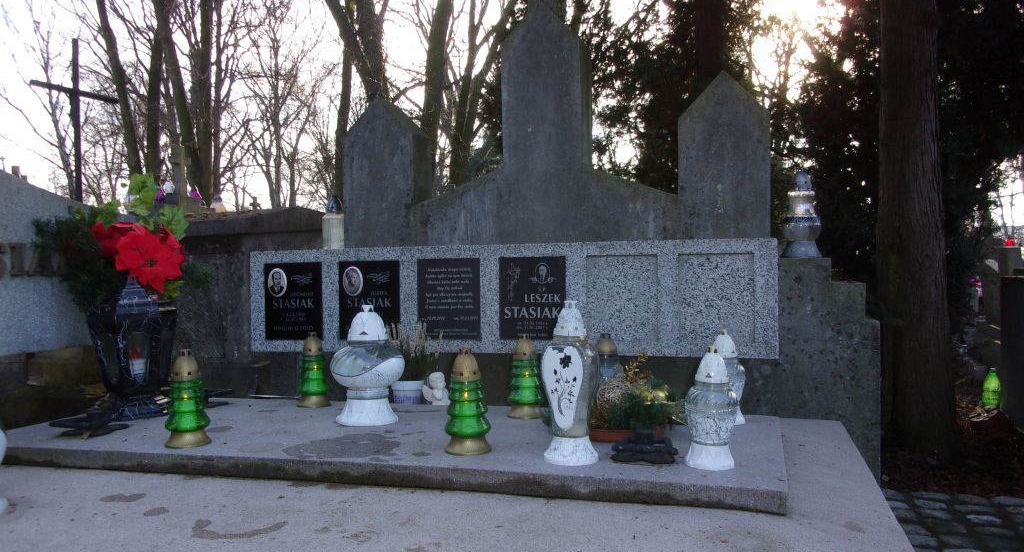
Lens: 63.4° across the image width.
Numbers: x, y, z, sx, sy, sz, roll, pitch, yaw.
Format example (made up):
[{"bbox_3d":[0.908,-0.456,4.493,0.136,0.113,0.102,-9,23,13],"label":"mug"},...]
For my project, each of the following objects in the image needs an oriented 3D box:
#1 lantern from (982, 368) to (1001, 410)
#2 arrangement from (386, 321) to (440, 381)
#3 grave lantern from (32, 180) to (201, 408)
[{"bbox_3d":[3.124,0.735,5.402,0.117,0.271,0.117,-1,-1,17],"label":"lantern"},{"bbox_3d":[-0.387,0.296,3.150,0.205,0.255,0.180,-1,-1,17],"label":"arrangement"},{"bbox_3d":[-1.325,0.060,2.790,0.530,0.770,0.380,0,-1,-27],"label":"grave lantern"}]

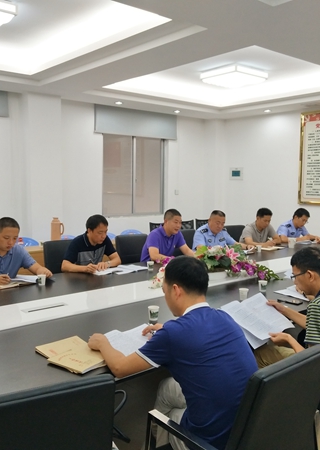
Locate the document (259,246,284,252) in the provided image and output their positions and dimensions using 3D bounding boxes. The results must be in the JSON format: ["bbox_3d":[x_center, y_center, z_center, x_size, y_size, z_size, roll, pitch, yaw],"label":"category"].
[{"bbox_3d":[1.398,0.289,5.605,0.360,0.020,0.240,-4,8,-40],"label":"document"}]

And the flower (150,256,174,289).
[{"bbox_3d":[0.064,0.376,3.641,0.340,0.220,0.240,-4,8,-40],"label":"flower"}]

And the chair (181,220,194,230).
[{"bbox_3d":[0.542,0.420,7.224,0.520,0.920,0.560,-4,8,-40],"label":"chair"}]

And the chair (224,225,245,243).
[{"bbox_3d":[1.250,0.520,6.386,0.560,0.970,0.600,-4,7,-40],"label":"chair"}]

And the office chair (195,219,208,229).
[{"bbox_3d":[0.972,0.387,7.586,0.520,0.920,0.560,-4,8,-40],"label":"office chair"}]

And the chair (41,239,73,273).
[{"bbox_3d":[-0.892,0.670,4.713,0.560,0.970,0.600,-5,8,-43],"label":"chair"}]

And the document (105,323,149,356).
[{"bbox_3d":[-0.140,0.621,2.509,0.400,0.020,0.300,-4,7,-40],"label":"document"}]

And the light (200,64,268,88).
[{"bbox_3d":[1.029,-2.048,6.271,0.660,0.160,0.650,-4,7,-40],"label":"light"}]

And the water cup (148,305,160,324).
[{"bbox_3d":[-0.034,0.537,2.735,0.070,0.080,0.070,0,6,0],"label":"water cup"}]

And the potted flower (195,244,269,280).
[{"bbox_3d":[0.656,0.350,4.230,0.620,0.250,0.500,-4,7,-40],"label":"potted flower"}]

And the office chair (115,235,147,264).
[{"bbox_3d":[-0.140,0.626,5.216,0.560,0.970,0.600,-4,7,-35],"label":"office chair"}]

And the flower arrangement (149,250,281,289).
[{"bbox_3d":[0.459,0.334,3.892,1.120,0.260,0.520,-2,6,-20],"label":"flower arrangement"}]

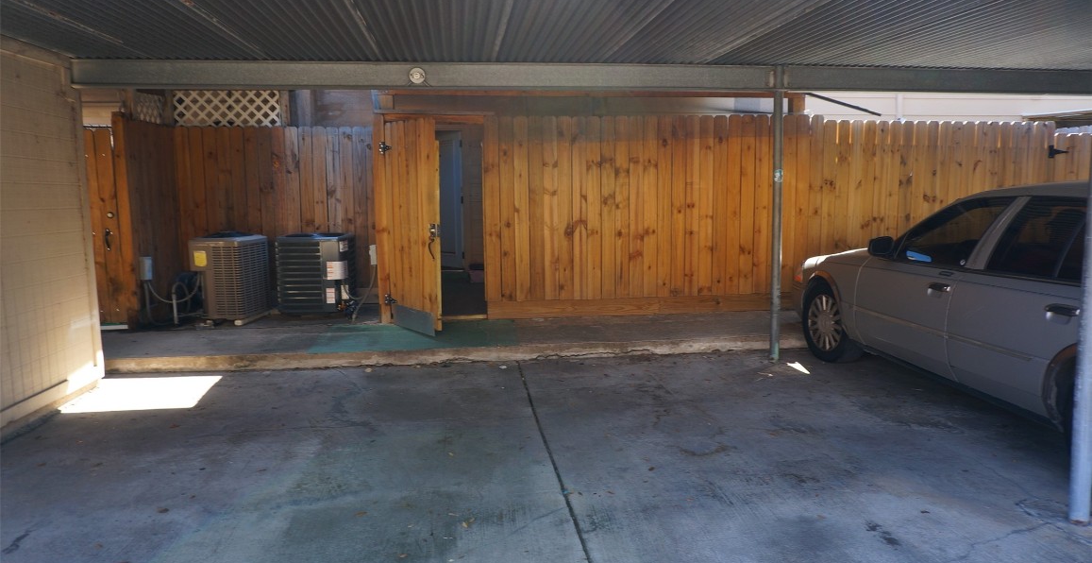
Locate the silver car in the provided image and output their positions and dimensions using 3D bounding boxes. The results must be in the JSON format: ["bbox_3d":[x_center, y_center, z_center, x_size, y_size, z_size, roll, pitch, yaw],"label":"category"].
[{"bbox_3d":[3.283,0.095,4.218,1.980,1.440,5.380,-1,7,-3],"label":"silver car"}]

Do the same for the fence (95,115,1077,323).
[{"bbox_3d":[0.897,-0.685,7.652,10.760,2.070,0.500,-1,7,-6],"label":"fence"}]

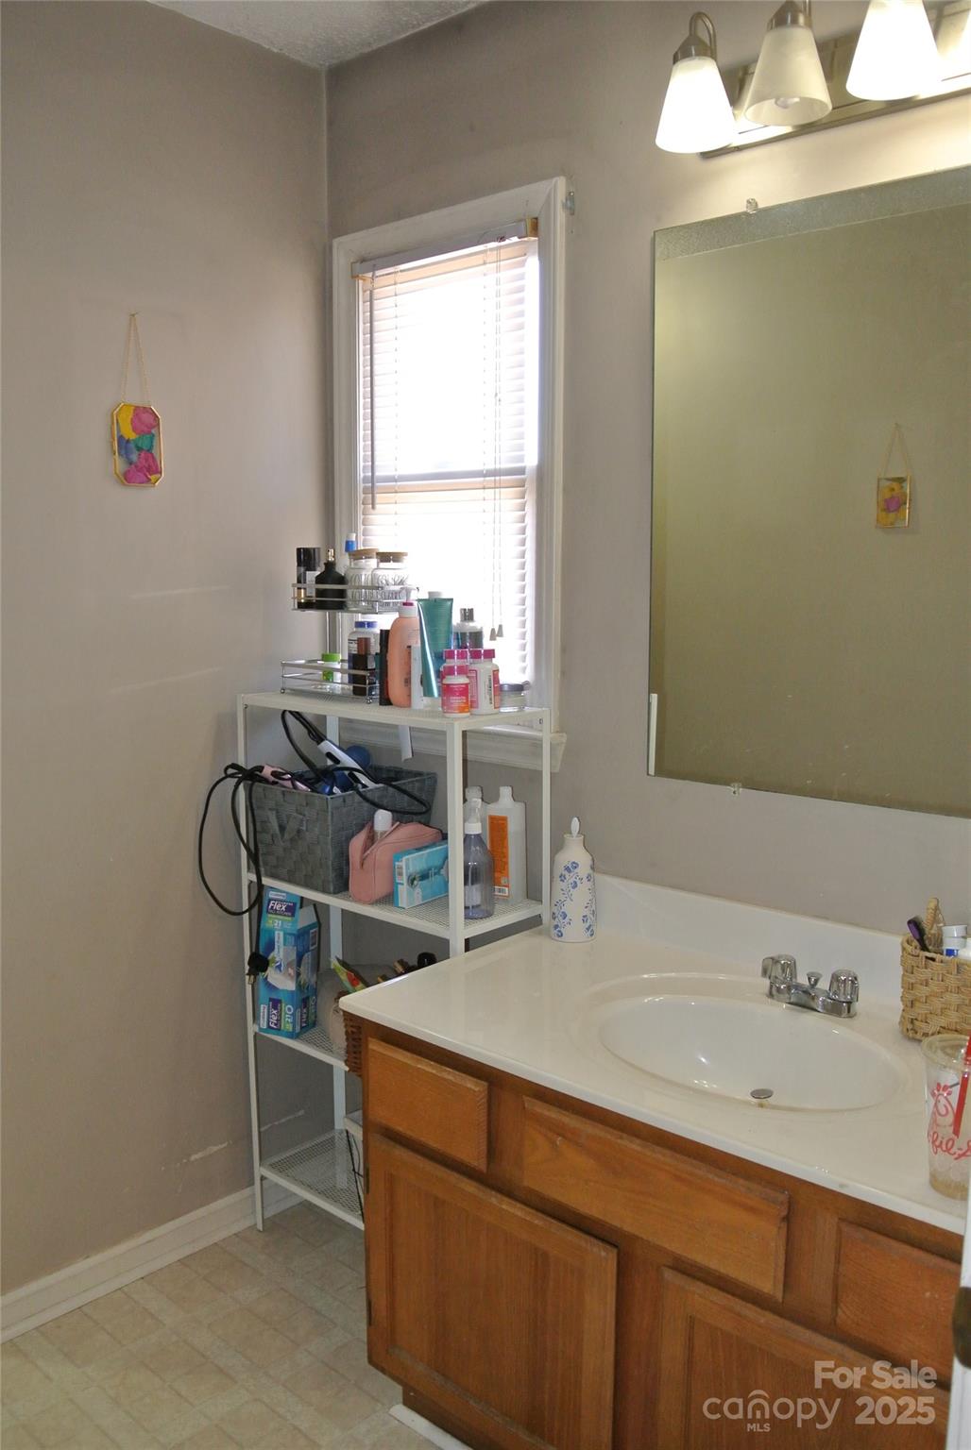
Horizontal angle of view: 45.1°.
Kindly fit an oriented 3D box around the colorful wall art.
[{"bbox_3d":[-0.650,-0.526,2.190,0.016,0.158,0.100,6,9,42],"label":"colorful wall art"}]

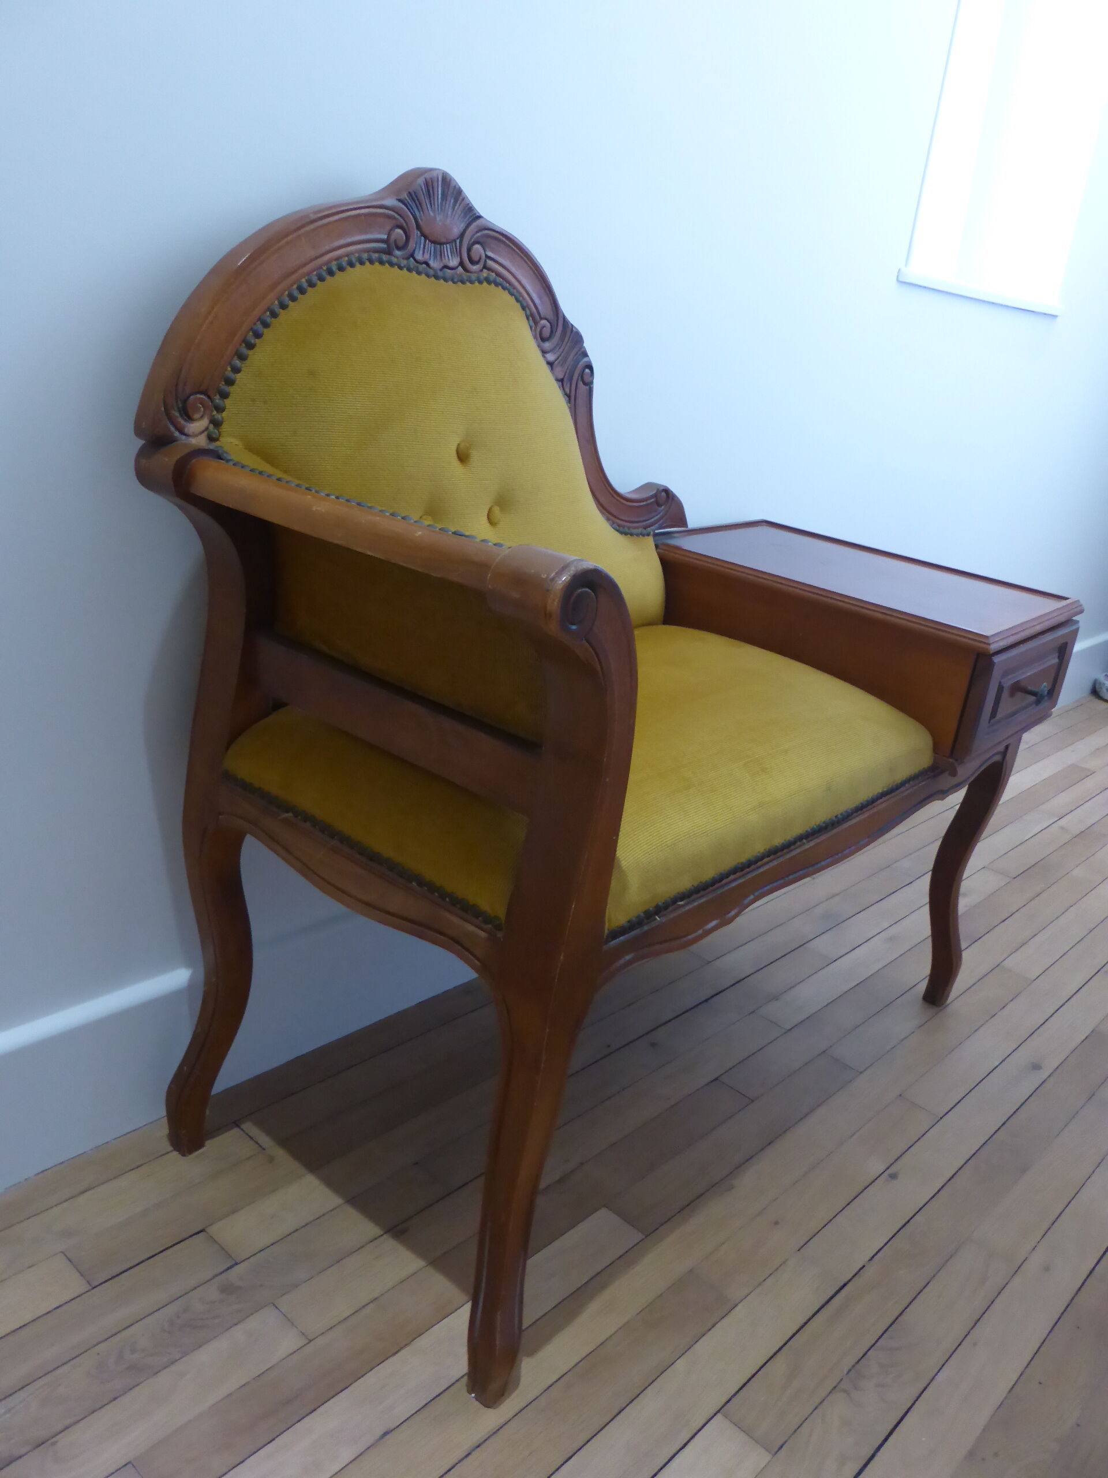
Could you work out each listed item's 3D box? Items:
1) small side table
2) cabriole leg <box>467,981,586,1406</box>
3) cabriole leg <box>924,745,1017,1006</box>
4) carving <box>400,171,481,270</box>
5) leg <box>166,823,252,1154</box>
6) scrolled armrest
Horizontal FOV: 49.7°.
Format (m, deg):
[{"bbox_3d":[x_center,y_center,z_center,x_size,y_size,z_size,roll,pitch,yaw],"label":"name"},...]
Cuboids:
[{"bbox_3d":[0.350,-0.132,1.451,0.437,0.144,0.335,23,25,34],"label":"small side table"},{"bbox_3d":[-0.027,0.328,0.853,0.055,0.362,0.055,21,24,35],"label":"cabriole leg"},{"bbox_3d":[0.501,0.174,1.485,0.056,0.346,0.056,21,24,35],"label":"cabriole leg"},{"bbox_3d":[-0.096,-0.463,1.073,0.028,0.084,0.092,14,20,37],"label":"carving"},{"bbox_3d":[-0.309,0.233,1.067,0.084,0.332,0.045,21,24,35],"label":"leg"},{"bbox_3d":[-0.141,-0.141,0.794,0.449,0.070,0.070,21,24,35],"label":"scrolled armrest"}]

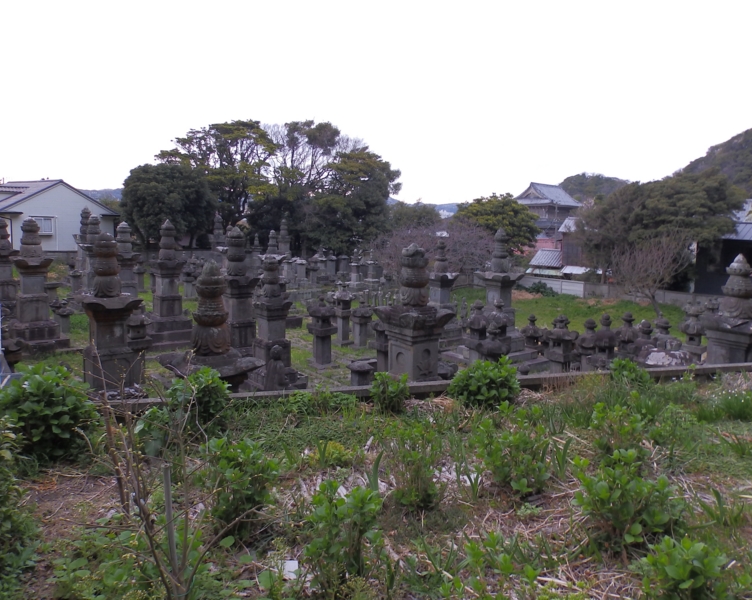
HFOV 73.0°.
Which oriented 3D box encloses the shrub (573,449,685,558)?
[{"bbox_3d":[1.364,1.067,2.692,0.530,0.460,0.500,4,7,27],"label":"shrub"}]

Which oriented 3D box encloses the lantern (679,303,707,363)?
[{"bbox_3d":[8.111,1.009,12.891,0.526,1.856,0.526,-4,9,-39],"label":"lantern"}]

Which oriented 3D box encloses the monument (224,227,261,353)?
[{"bbox_3d":[-3.054,-0.205,11.400,0.800,2.962,0.800,-5,9,-39],"label":"monument"}]

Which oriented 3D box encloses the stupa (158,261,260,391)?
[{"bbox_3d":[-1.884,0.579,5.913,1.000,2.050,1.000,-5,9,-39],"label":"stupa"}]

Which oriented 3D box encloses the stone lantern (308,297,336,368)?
[{"bbox_3d":[-1.377,0.822,13.145,0.536,1.810,0.536,-4,9,-39],"label":"stone lantern"}]

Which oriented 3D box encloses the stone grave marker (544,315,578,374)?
[{"bbox_3d":[3.814,1.154,10.591,0.560,1.720,0.560,-4,8,-39],"label":"stone grave marker"}]

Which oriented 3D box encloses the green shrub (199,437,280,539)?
[{"bbox_3d":[-0.739,1.009,2.780,0.437,0.512,0.437,1,7,0],"label":"green shrub"}]

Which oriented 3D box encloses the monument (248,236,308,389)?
[{"bbox_3d":[-1.941,0.329,9.710,0.920,2.500,0.920,-5,9,-39],"label":"monument"}]

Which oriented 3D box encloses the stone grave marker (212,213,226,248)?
[{"bbox_3d":[-8.712,-2.875,28.202,1.300,3.800,1.300,-4,8,-39],"label":"stone grave marker"}]

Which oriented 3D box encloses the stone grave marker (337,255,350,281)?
[{"bbox_3d":[-1.888,-1.837,29.492,0.650,1.600,0.650,-5,9,-39],"label":"stone grave marker"}]

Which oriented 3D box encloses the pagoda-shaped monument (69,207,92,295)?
[{"bbox_3d":[-12.109,-2.035,21.399,1.450,3.750,1.450,-4,8,-39],"label":"pagoda-shaped monument"}]

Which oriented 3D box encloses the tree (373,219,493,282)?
[{"bbox_3d":[3.223,-2.884,31.210,7.200,3.950,6.500,2,6,6],"label":"tree"}]

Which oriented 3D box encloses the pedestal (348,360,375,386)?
[{"bbox_3d":[-0.267,1.365,9.300,0.380,0.433,0.380,-5,9,-39],"label":"pedestal"}]

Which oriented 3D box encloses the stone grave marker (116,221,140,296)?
[{"bbox_3d":[-8.338,-1.172,17.000,0.850,2.903,0.850,-5,9,-39],"label":"stone grave marker"}]

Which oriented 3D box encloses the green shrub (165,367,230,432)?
[{"bbox_3d":[-1.459,0.797,4.226,0.500,0.500,0.460,-2,7,-19],"label":"green shrub"}]

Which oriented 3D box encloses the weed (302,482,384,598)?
[{"bbox_3d":[-0.151,1.080,2.334,0.349,0.499,0.349,1,7,0],"label":"weed"}]

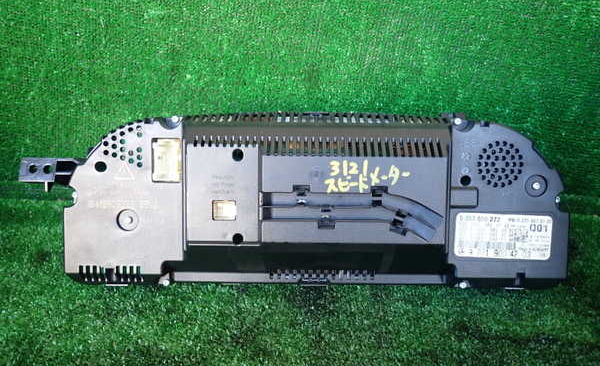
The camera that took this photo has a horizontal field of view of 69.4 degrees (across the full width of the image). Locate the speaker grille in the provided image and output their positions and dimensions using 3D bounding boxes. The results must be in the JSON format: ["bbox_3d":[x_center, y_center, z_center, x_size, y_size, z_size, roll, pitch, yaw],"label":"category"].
[{"bbox_3d":[0.174,-0.016,0.375,0.041,0.041,0.004,1,0,0],"label":"speaker grille"}]

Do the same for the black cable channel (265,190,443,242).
[{"bbox_3d":[0.045,0.028,0.375,0.156,0.045,0.009,1,0,0],"label":"black cable channel"}]

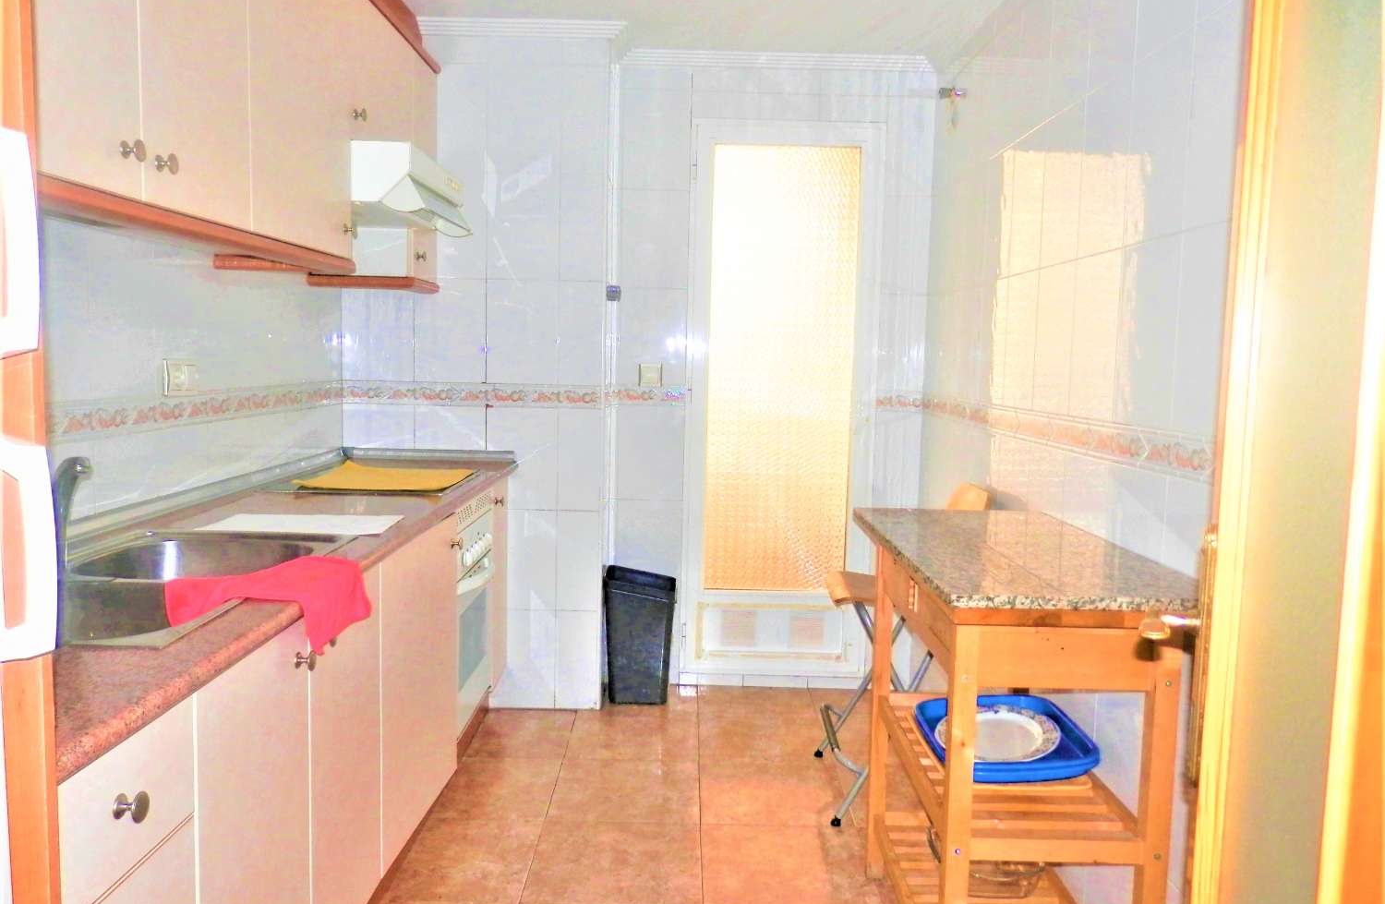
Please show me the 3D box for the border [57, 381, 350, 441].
[{"bbox_3d":[-1.195,-0.128,2.642,0.010,0.080,1.567,1,5,0],"label":"border"}]

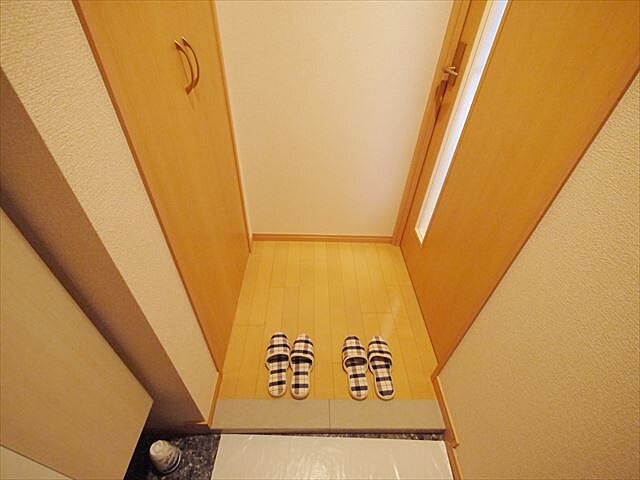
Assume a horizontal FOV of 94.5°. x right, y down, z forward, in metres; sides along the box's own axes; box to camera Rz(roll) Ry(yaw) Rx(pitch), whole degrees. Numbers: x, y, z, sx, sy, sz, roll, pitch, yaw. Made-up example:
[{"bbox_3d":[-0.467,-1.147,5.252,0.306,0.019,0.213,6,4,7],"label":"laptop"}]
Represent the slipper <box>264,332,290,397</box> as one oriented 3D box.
[{"bbox_3d":[-0.169,0.491,1.207,0.102,0.065,0.258,1,41,-3],"label":"slipper"}]

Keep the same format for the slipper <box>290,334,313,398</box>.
[{"bbox_3d":[-0.072,0.498,1.205,0.102,0.065,0.264,2,41,-1],"label":"slipper"}]

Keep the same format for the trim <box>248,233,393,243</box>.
[{"bbox_3d":[0.017,-0.007,1.799,0.853,0.057,0.012,1,41,-2],"label":"trim"}]

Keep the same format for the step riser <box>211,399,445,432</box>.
[{"bbox_3d":[0.032,0.661,1.107,0.842,0.045,0.100,1,41,-2],"label":"step riser"}]

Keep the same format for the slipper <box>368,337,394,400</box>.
[{"bbox_3d":[0.251,0.509,1.211,0.102,0.065,0.257,0,41,-3],"label":"slipper"}]

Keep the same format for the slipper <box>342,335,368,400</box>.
[{"bbox_3d":[0.148,0.508,1.207,0.102,0.065,0.256,1,41,-3],"label":"slipper"}]

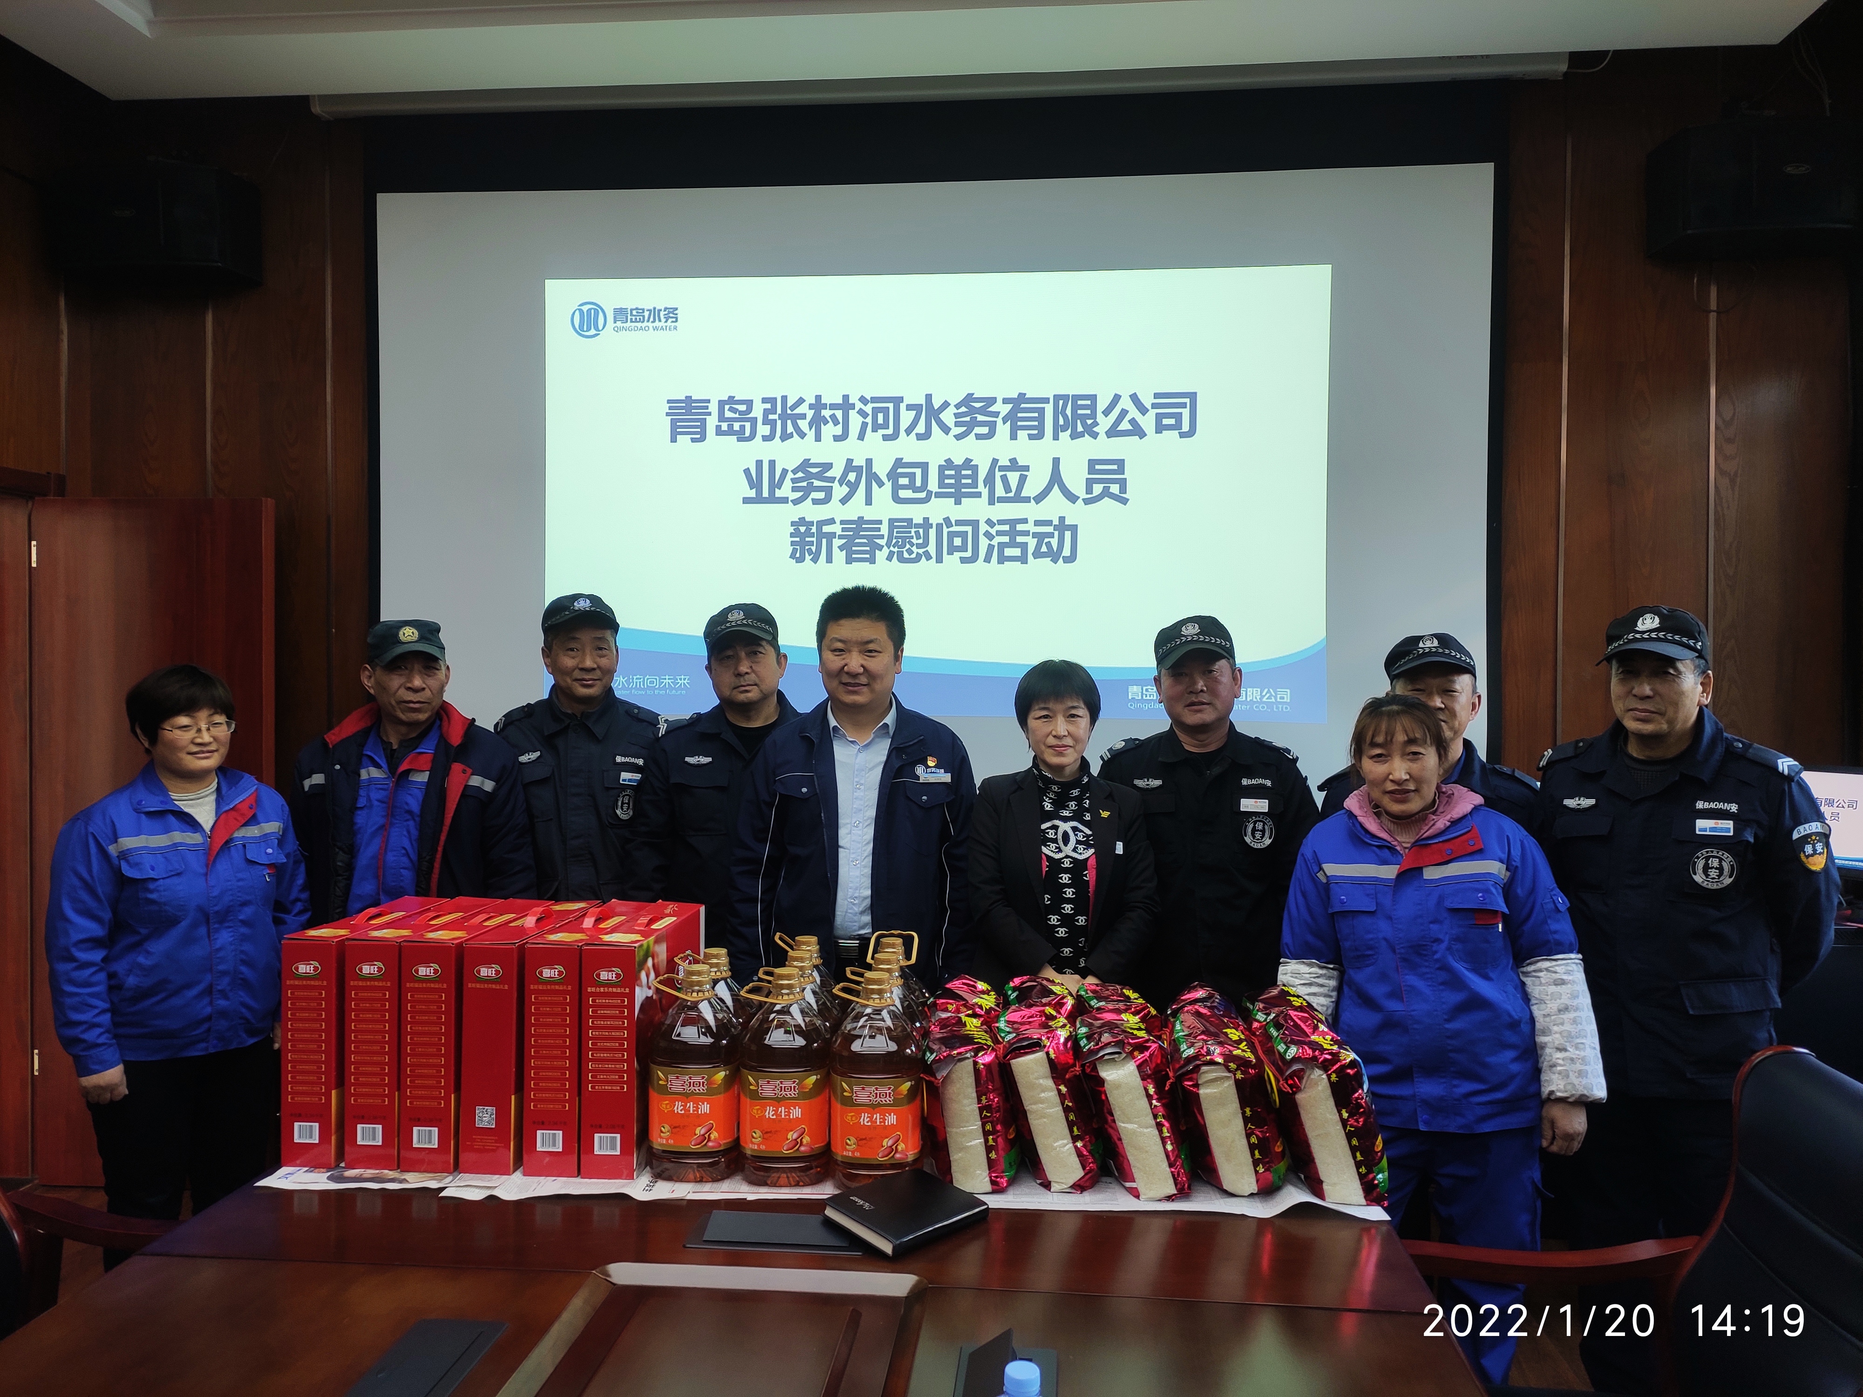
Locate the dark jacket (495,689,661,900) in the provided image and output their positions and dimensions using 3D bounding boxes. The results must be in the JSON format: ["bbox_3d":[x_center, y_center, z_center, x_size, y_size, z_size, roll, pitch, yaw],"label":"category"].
[{"bbox_3d":[-0.789,0.370,3.020,0.500,0.770,0.280,0,1,-9],"label":"dark jacket"}]

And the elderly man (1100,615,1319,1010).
[{"bbox_3d":[0.617,0.688,3.046,0.490,1.740,0.300,0,1,11],"label":"elderly man"}]

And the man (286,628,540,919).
[{"bbox_3d":[-1.139,0.692,2.966,0.510,1.719,0.310,0,1,-17],"label":"man"}]

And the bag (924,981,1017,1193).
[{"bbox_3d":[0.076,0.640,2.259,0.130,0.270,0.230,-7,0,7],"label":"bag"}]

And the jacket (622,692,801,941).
[{"bbox_3d":[-0.394,0.374,2.900,0.520,0.770,0.290,0,1,-6],"label":"jacket"}]

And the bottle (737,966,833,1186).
[{"bbox_3d":[-0.245,0.636,2.284,0.153,0.343,0.153,0,1,4],"label":"bottle"}]

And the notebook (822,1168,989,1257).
[{"bbox_3d":[-0.036,0.778,2.040,0.162,0.023,0.224,1,1,39],"label":"notebook"}]

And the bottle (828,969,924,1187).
[{"bbox_3d":[-0.090,0.618,2.222,0.150,0.336,0.150,0,1,1],"label":"bottle"}]

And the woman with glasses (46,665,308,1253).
[{"bbox_3d":[-1.611,0.743,2.885,0.300,1.614,0.480,1,1,45],"label":"woman with glasses"}]

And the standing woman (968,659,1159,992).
[{"bbox_3d":[0.280,0.728,2.860,0.430,1.600,0.280,0,1,5],"label":"standing woman"}]

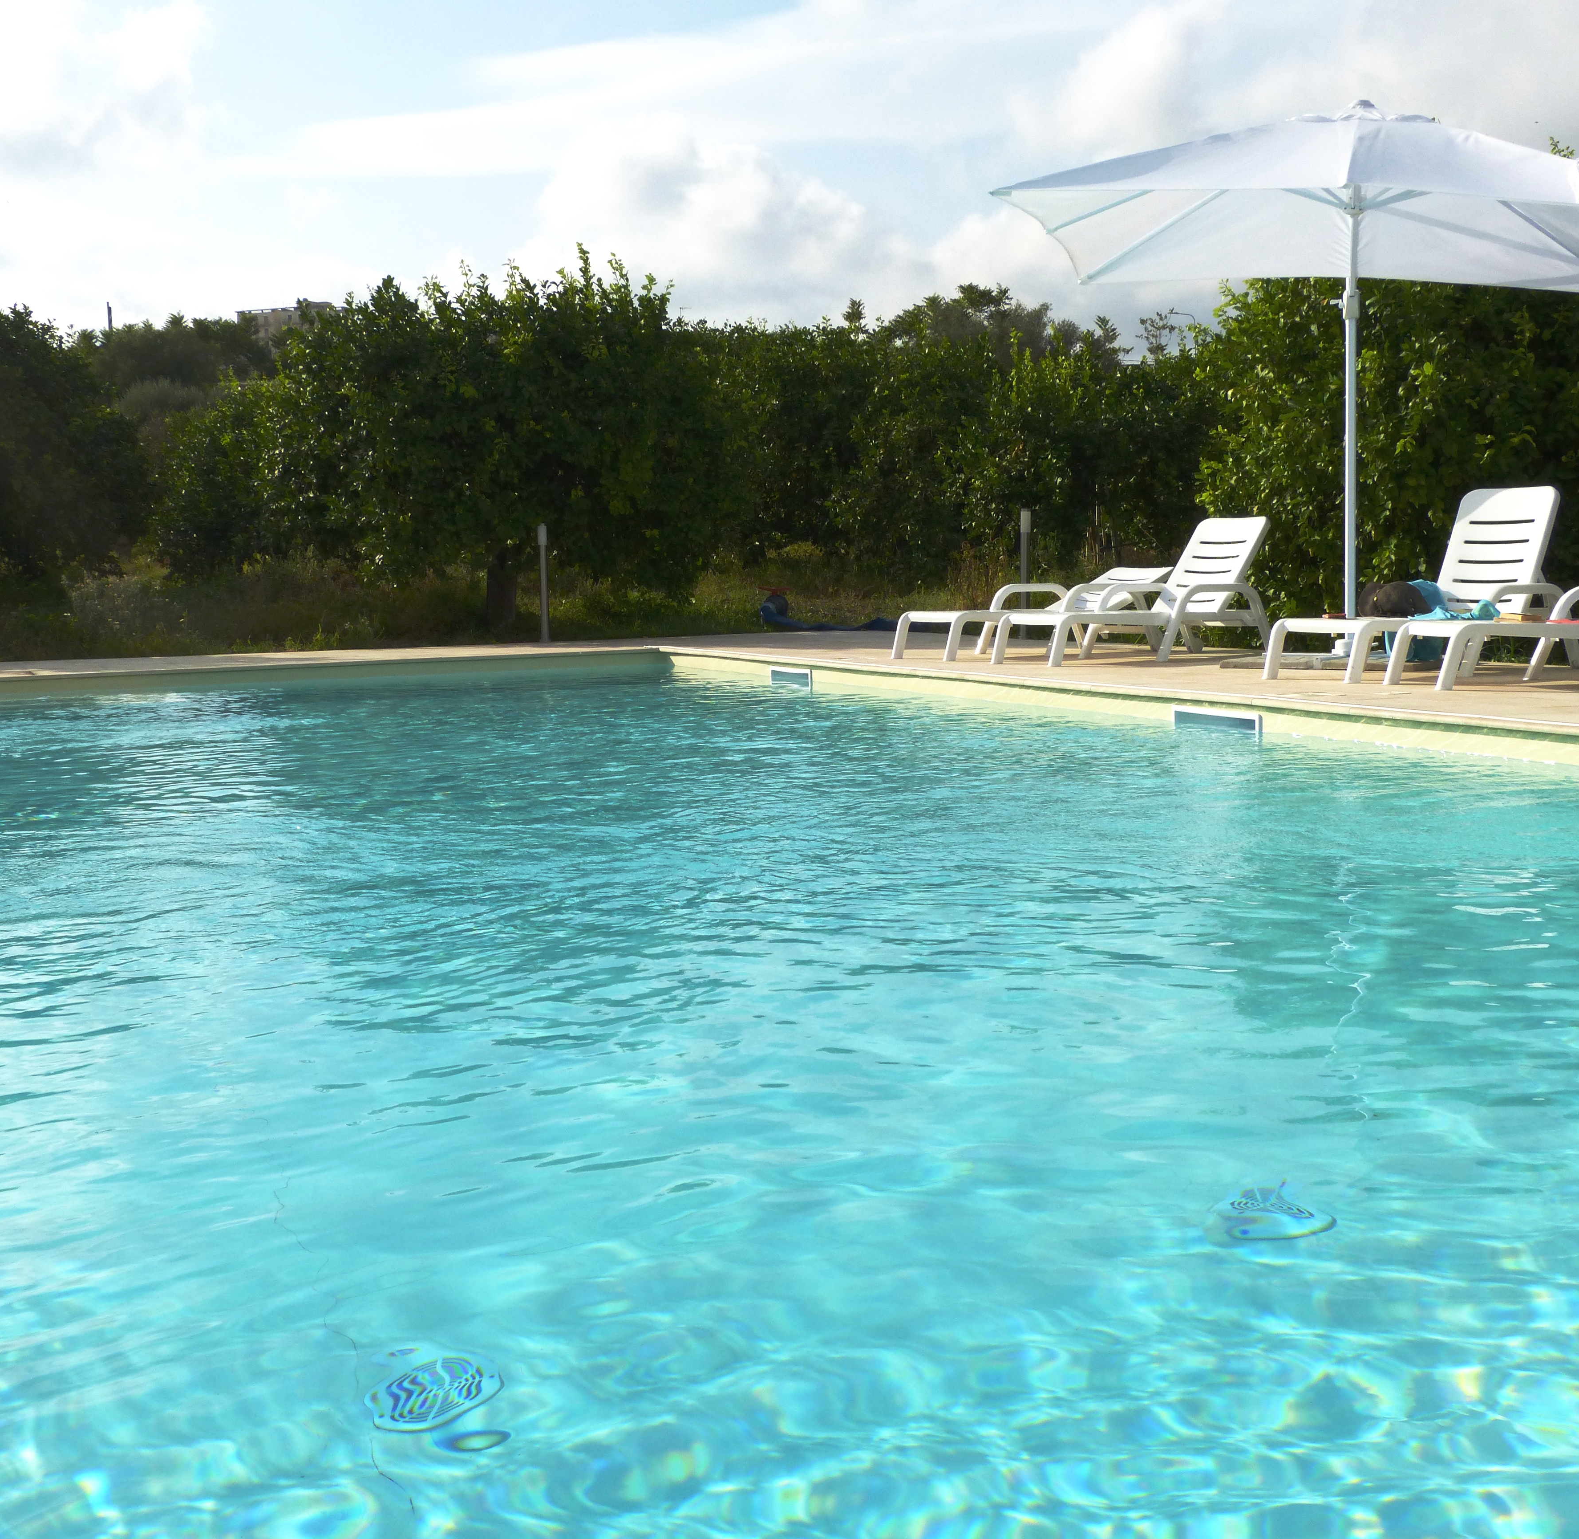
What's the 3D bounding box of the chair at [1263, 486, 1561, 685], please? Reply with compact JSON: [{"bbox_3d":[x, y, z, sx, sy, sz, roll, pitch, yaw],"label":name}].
[{"bbox_3d":[2.993,-0.881,9.752,1.680,0.864,0.673,-5,7,-36],"label":"chair"}]

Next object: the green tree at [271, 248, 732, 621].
[{"bbox_3d":[-2.634,-2.944,18.723,4.000,3.250,3.800,-1,6,0],"label":"green tree"}]

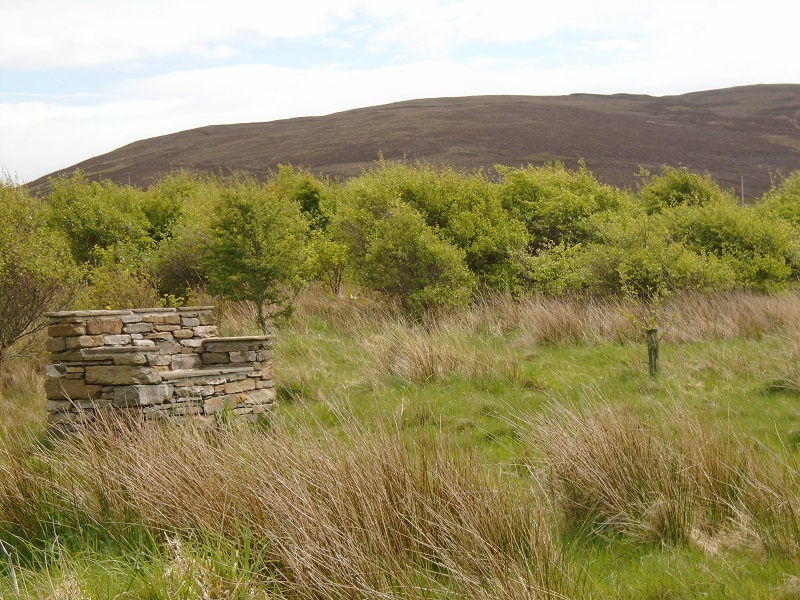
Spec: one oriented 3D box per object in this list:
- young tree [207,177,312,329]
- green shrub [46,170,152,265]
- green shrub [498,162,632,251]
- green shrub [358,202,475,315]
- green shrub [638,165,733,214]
[{"bbox_3d":[-2.205,-0.701,33.500,1.680,2.450,1.600,0,2,0],"label":"young tree"},{"bbox_3d":[-6.131,-1.341,44.000,2.210,2.620,2.200,0,2,0],"label":"green shrub"},{"bbox_3d":[3.696,-1.619,48.000,3.040,2.900,2.600,0,2,0],"label":"green shrub"},{"bbox_3d":[0.292,-0.707,38.000,2.050,2.030,1.900,0,2,0],"label":"green shrub"},{"bbox_3d":[6.907,-1.802,52.000,2.370,2.950,2.300,0,2,0],"label":"green shrub"}]

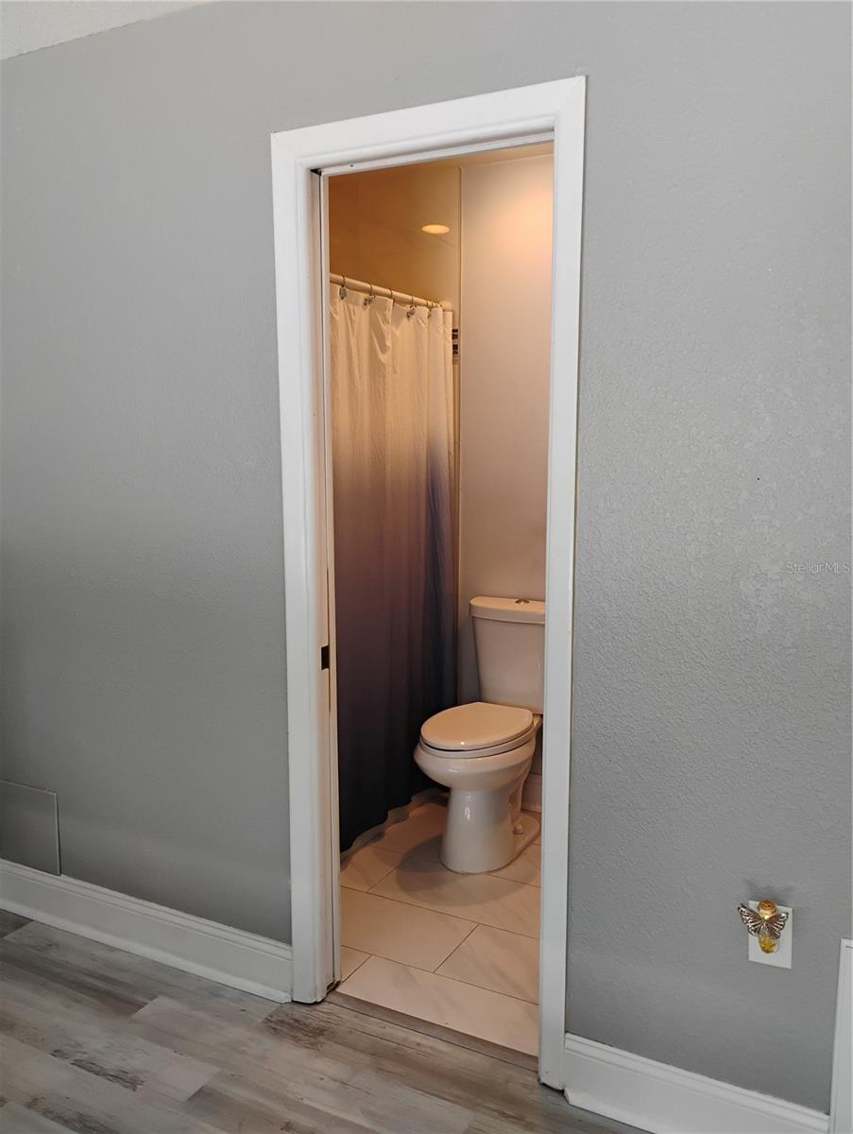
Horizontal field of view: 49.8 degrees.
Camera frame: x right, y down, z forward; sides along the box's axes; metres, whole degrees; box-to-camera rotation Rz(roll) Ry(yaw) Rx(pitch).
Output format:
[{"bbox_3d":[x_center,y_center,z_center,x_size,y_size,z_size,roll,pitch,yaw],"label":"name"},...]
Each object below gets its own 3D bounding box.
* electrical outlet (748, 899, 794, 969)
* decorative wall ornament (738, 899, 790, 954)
[{"bbox_3d":[0.674,0.720,1.798,0.080,0.126,0.010,4,10,27],"label":"electrical outlet"},{"bbox_3d":[0.647,0.687,1.765,0.089,0.092,0.060,4,10,27],"label":"decorative wall ornament"}]

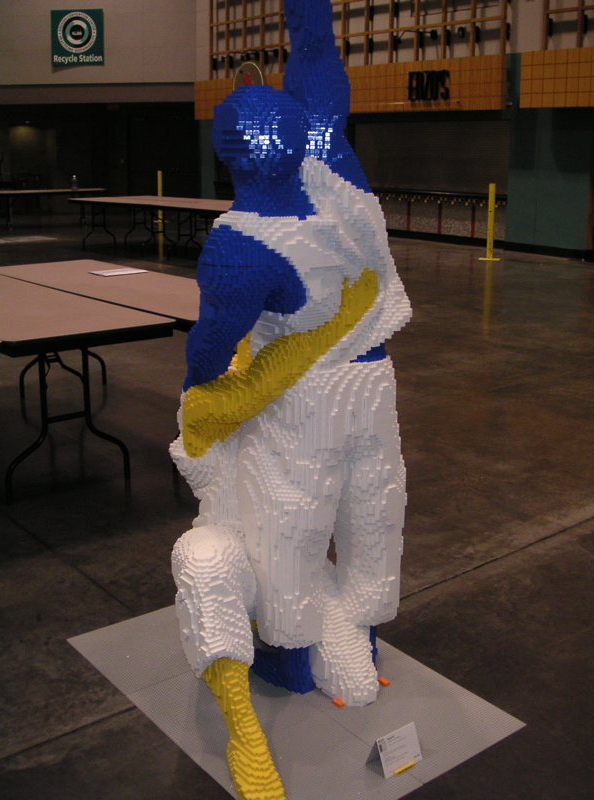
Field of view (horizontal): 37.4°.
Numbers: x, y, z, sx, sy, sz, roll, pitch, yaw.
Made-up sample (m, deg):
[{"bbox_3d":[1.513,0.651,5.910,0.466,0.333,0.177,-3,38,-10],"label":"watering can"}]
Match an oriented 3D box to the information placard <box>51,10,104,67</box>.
[{"bbox_3d":[-5.549,-9.151,22.200,1.370,1.380,0.040,2,15,4],"label":"information placard"}]

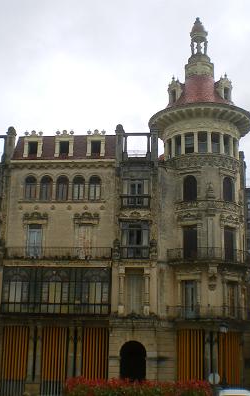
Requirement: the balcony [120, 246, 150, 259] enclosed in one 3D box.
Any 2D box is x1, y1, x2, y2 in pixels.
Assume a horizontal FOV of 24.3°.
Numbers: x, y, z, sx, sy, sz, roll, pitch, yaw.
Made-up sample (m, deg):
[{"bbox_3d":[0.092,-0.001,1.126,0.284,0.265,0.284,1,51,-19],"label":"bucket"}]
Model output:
[{"bbox_3d":[0.749,4.185,43.737,2.258,0.943,0.700,0,-14,7],"label":"balcony"}]

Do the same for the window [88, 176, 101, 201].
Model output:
[{"bbox_3d":[-2.240,-0.673,43.674,1.061,1.961,0.300,0,-16,5],"label":"window"}]

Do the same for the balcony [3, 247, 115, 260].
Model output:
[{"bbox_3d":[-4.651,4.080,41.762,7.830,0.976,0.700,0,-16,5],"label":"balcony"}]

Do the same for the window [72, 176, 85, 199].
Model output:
[{"bbox_3d":[-3.631,-0.752,45.930,1.085,2.046,0.350,0,-14,7],"label":"window"}]

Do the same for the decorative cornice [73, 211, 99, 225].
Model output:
[{"bbox_3d":[-2.957,1.556,45.022,2.042,1.029,0.400,0,-14,7],"label":"decorative cornice"}]

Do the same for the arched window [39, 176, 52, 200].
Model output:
[{"bbox_3d":[-5.929,-0.678,44.015,1.001,1.976,0.300,0,-16,5],"label":"arched window"}]

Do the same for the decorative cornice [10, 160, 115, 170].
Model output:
[{"bbox_3d":[-4.672,-2.377,43.990,8.152,0.797,0.550,0,-16,5],"label":"decorative cornice"}]

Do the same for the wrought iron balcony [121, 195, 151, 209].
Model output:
[{"bbox_3d":[0.807,0.354,42.371,2.147,1.017,0.600,0,-16,5],"label":"wrought iron balcony"}]

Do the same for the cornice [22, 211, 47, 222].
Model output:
[{"bbox_3d":[-6.939,1.534,45.516,2.007,0.960,0.400,0,-14,7],"label":"cornice"}]

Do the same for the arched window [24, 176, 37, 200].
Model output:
[{"bbox_3d":[-7.120,-0.680,44.125,1.006,1.981,0.300,0,-16,5],"label":"arched window"}]

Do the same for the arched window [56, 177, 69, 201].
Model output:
[{"bbox_3d":[-4.686,-0.676,43.900,1.034,1.971,0.300,0,-16,5],"label":"arched window"}]

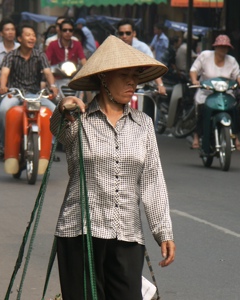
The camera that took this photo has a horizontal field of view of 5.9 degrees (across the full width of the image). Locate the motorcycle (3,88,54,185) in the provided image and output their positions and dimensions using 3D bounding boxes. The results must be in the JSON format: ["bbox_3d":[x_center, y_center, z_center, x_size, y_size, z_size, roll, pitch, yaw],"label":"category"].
[{"bbox_3d":[-1.004,-0.170,24.400,0.630,0.980,1.800,-1,3,-10],"label":"motorcycle"}]

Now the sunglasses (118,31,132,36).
[{"bbox_3d":[0.081,-1.281,25.265,0.142,0.045,0.145,1,11,17],"label":"sunglasses"}]

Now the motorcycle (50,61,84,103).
[{"bbox_3d":[-0.700,-0.543,29.700,0.700,1.150,1.900,0,3,-6],"label":"motorcycle"}]

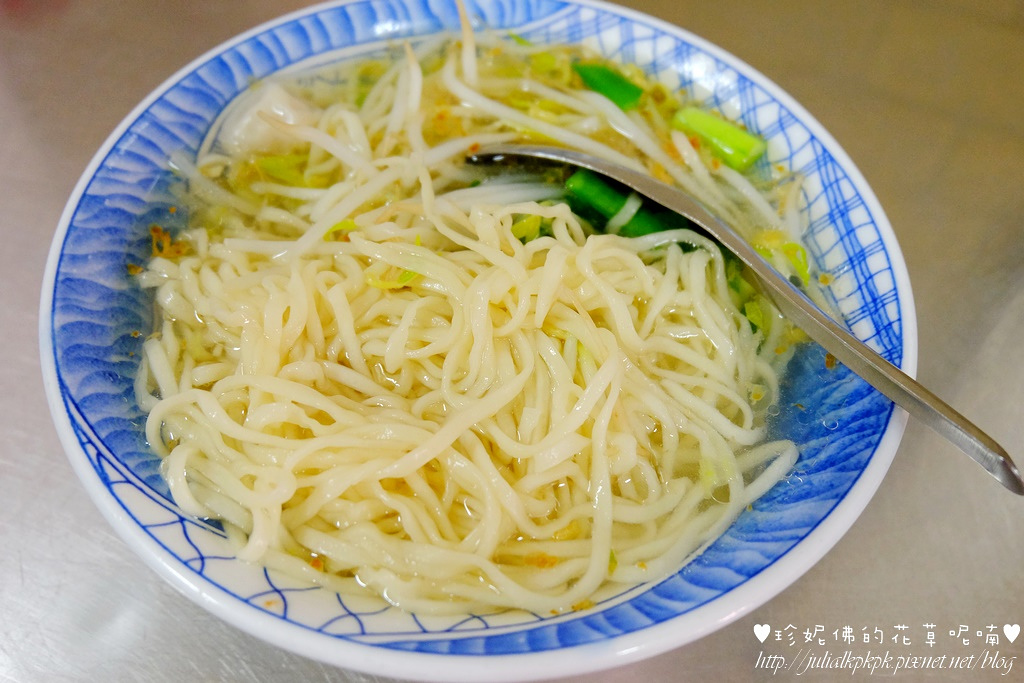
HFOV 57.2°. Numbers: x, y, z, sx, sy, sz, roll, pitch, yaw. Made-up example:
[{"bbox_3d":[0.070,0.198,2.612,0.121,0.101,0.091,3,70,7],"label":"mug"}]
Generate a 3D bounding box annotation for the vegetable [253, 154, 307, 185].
[{"bbox_3d":[-0.062,-0.047,0.256,0.017,0.004,0.007,23,57,13],"label":"vegetable"}]

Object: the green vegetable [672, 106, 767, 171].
[{"bbox_3d":[0.060,-0.060,0.269,0.026,0.009,0.009,32,59,18],"label":"green vegetable"}]

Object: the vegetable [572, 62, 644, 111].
[{"bbox_3d":[0.029,-0.079,0.285,0.024,0.005,0.009,39,61,22],"label":"vegetable"}]

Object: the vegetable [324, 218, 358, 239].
[{"bbox_3d":[-0.044,-0.029,0.238,0.010,0.004,0.005,-28,61,-21],"label":"vegetable"}]

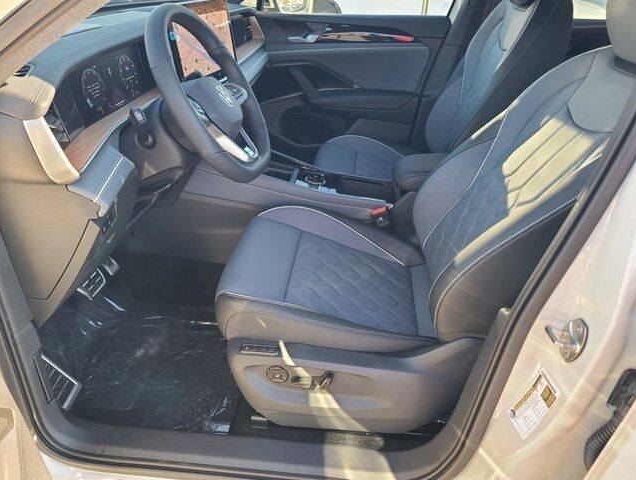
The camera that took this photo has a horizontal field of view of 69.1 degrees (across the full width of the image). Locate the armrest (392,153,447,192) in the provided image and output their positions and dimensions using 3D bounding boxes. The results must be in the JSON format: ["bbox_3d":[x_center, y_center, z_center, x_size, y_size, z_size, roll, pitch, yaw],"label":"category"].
[{"bbox_3d":[0.370,-0.192,1.343,0.290,0.075,0.180,3,31,5],"label":"armrest"}]

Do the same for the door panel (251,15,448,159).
[{"bbox_3d":[0.071,-0.615,1.924,0.880,0.580,0.130,3,31,5],"label":"door panel"}]

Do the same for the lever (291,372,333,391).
[{"bbox_3d":[-0.012,0.283,0.934,0.088,0.033,0.022,3,31,5],"label":"lever"}]

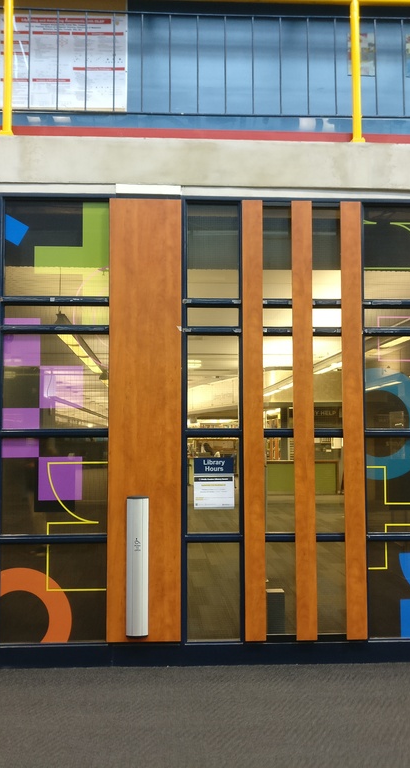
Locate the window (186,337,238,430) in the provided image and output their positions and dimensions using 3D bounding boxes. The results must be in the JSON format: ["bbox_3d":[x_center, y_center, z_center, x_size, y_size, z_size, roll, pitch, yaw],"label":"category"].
[{"bbox_3d":[0.060,-0.017,5.818,0.373,0.666,0.050,0,-4,-3],"label":"window"}]

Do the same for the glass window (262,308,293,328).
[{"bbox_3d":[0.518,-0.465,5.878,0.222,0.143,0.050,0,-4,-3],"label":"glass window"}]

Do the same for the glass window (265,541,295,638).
[{"bbox_3d":[0.527,1.419,5.739,0.209,0.648,0.050,0,-4,-3],"label":"glass window"}]

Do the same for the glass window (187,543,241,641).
[{"bbox_3d":[0.064,1.431,5.717,0.370,0.666,0.050,0,-4,-3],"label":"glass window"}]

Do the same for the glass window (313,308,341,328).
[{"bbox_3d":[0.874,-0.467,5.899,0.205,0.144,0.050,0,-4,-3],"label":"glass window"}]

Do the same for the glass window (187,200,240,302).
[{"bbox_3d":[0.061,-0.945,5.887,0.377,0.696,0.050,0,-4,-3],"label":"glass window"}]

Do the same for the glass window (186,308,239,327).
[{"bbox_3d":[0.060,-0.468,5.852,0.375,0.132,0.050,0,-4,-3],"label":"glass window"}]

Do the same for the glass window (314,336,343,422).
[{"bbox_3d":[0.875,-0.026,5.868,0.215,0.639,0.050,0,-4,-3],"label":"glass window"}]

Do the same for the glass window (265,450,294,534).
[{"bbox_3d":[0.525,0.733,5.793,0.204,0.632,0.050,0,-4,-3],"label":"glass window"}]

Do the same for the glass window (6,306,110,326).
[{"bbox_3d":[-1.034,-0.476,5.783,0.723,0.151,0.050,0,-4,-3],"label":"glass window"}]

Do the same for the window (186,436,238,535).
[{"bbox_3d":[0.061,0.712,5.768,0.366,0.664,0.050,0,-4,-3],"label":"window"}]

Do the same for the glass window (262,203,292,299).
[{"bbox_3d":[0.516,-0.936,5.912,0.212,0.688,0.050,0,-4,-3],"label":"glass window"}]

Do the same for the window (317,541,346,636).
[{"bbox_3d":[0.880,1.421,5.759,0.204,0.643,0.050,0,-4,-3],"label":"window"}]

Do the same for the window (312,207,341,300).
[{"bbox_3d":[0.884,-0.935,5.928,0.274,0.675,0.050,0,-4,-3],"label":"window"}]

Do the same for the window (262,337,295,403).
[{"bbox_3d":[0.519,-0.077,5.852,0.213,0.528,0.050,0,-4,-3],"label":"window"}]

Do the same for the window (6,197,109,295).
[{"bbox_3d":[-1.040,-0.948,5.818,0.735,0.688,0.050,0,-4,-3],"label":"window"}]

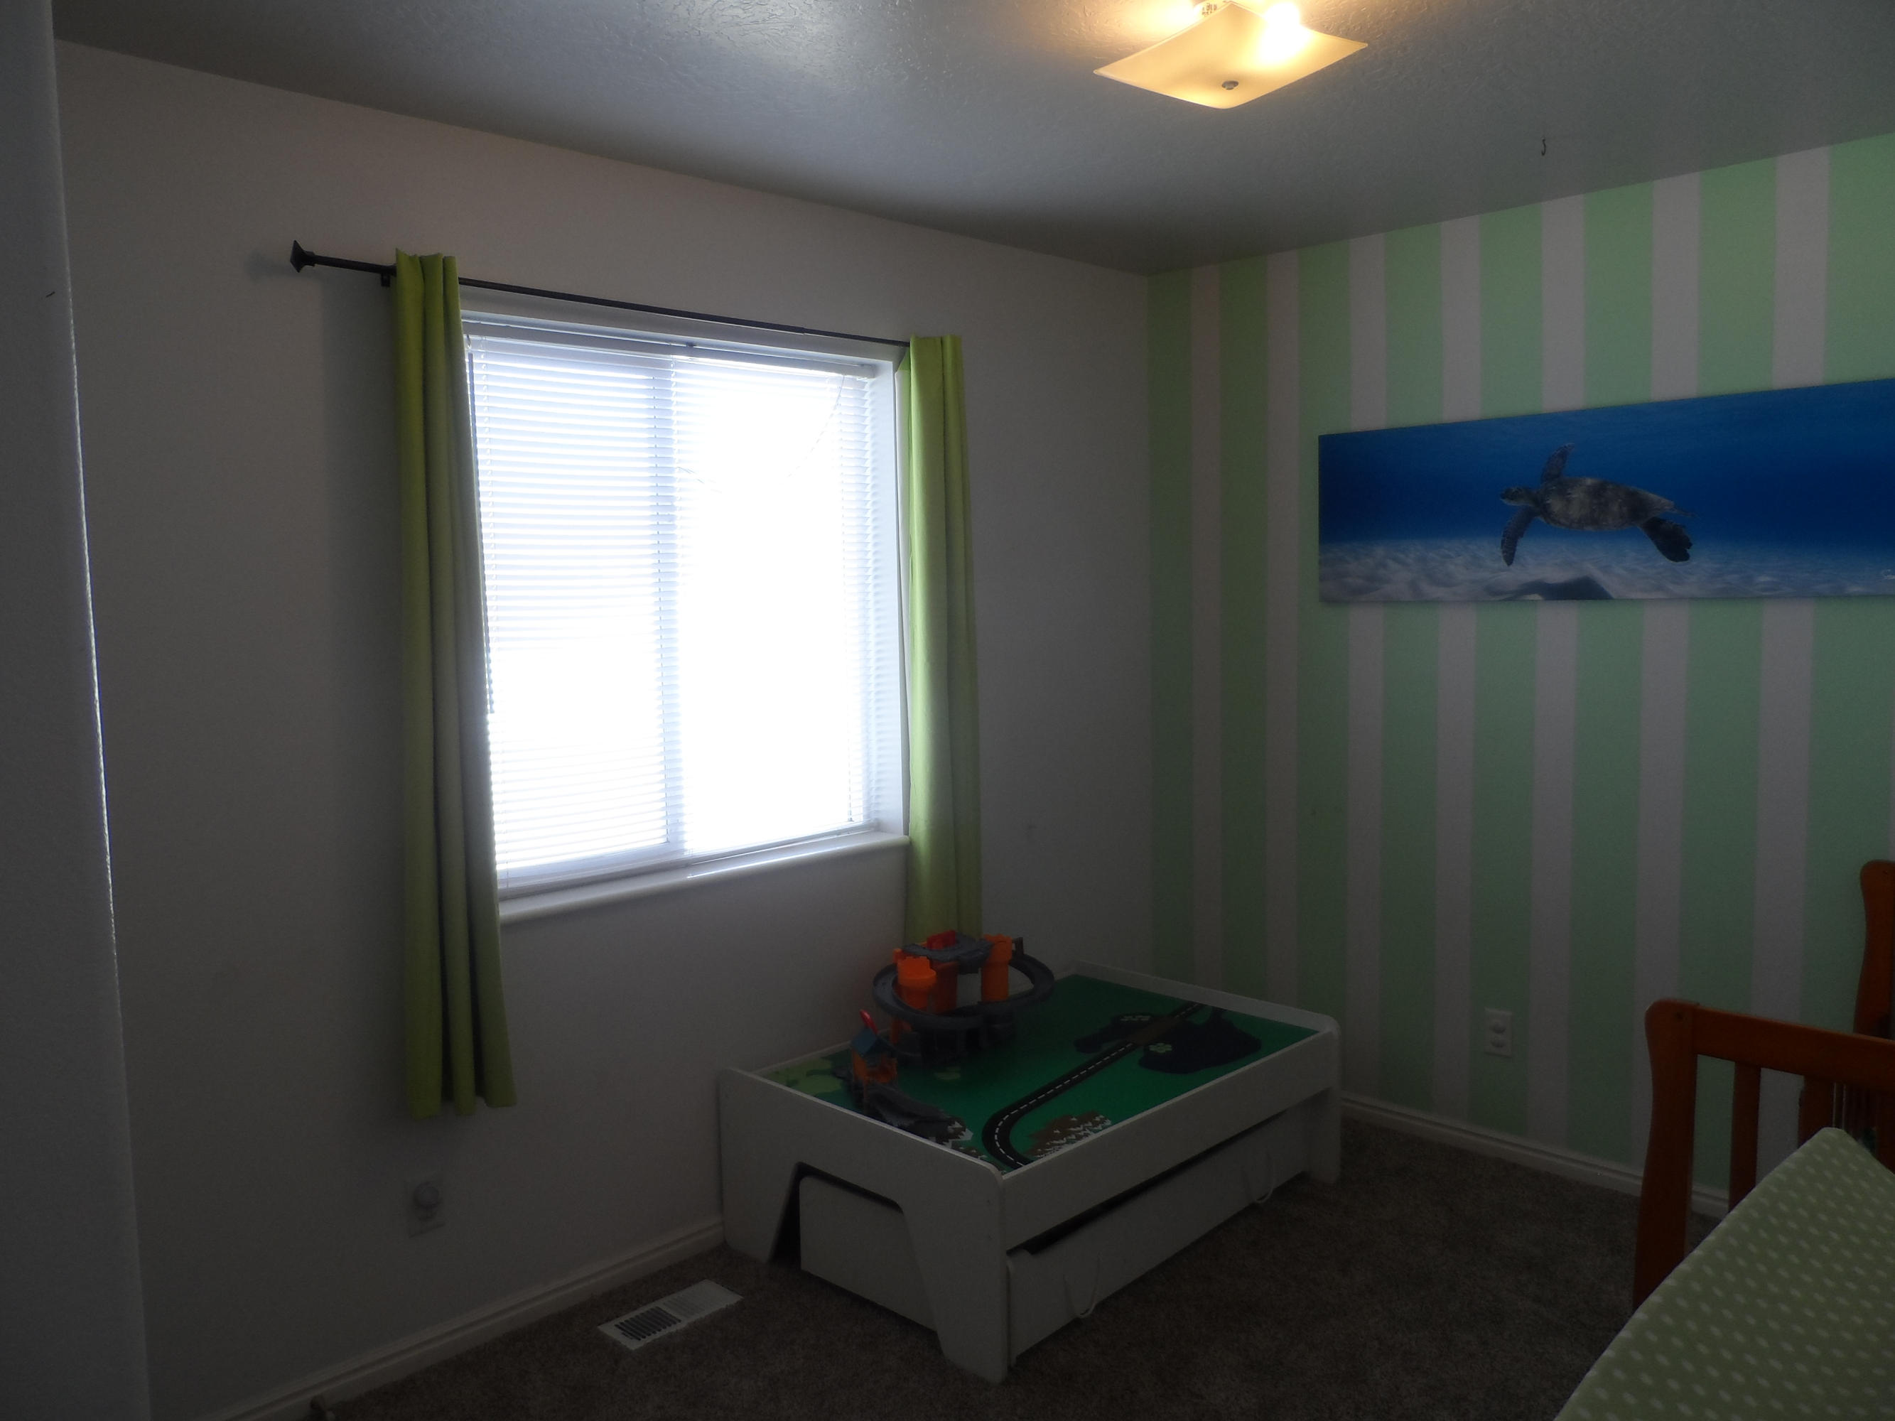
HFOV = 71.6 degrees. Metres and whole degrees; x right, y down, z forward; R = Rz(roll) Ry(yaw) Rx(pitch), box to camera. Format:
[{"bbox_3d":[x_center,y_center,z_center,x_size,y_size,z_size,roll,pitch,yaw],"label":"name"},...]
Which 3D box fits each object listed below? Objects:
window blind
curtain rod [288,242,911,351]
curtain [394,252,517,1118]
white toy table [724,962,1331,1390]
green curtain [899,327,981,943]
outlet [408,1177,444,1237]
[{"bbox_3d":[-0.597,-0.237,3.121,1.150,1.225,0.050,-6,7,-41],"label":"window blind"},{"bbox_3d":[-0.590,-0.879,2.920,1.600,0.060,0.085,-6,7,-41],"label":"curtain rod"},{"bbox_3d":[-0.998,-0.030,2.606,0.190,1.670,0.105,-6,7,-41],"label":"curtain"},{"bbox_3d":[0.241,1.032,3.281,1.287,0.432,0.894,-6,7,-44],"label":"white toy table"},{"bbox_3d":[-0.005,-0.122,3.494,0.170,1.685,0.105,-6,7,-41],"label":"green curtain"},{"bbox_3d":[-1.069,1.020,2.701,0.073,0.116,0.022,-6,7,-41],"label":"outlet"}]

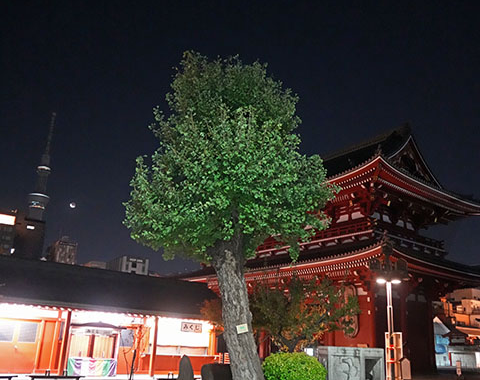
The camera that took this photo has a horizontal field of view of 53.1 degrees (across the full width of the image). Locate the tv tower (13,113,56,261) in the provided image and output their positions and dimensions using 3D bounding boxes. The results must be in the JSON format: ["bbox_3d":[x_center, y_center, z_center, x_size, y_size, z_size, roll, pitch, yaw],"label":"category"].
[{"bbox_3d":[-558.515,61.103,1315.264,66.000,634.000,66.000,11,-19,-22],"label":"tv tower"}]

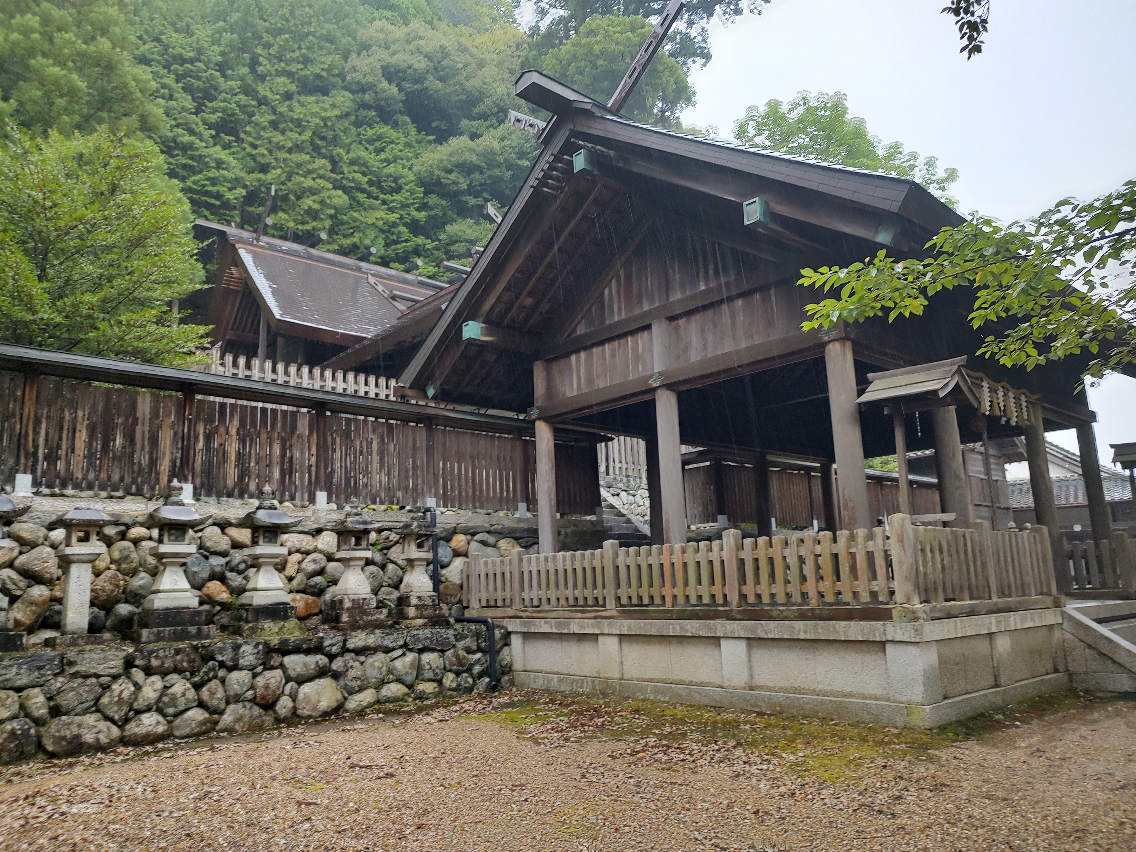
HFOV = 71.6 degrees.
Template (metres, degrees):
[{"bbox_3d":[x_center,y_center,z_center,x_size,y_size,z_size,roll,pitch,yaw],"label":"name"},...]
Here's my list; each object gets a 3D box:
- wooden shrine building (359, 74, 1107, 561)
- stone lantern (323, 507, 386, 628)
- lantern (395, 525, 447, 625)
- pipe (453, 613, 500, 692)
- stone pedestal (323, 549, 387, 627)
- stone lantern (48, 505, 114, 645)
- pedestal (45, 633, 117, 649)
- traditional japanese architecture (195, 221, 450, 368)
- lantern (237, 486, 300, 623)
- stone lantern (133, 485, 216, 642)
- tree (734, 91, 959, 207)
[{"bbox_3d":[5.603,-0.417,16.380,16.275,7.847,9.591,9,-16,-43],"label":"wooden shrine building"},{"bbox_3d":[-3.118,1.987,11.511,0.678,1.835,0.678,9,-16,-43],"label":"stone lantern"},{"bbox_3d":[-2.343,2.203,12.217,0.630,1.636,0.630,9,-16,-43],"label":"lantern"},{"bbox_3d":[-1.535,3.593,12.590,0.126,1.104,1.133,9,-16,-43],"label":"pipe"},{"bbox_3d":[-3.106,2.356,11.436,0.678,1.081,0.678,9,-16,-43],"label":"stone pedestal"},{"bbox_3d":[-5.600,1.722,9.022,0.601,1.564,0.601,9,-16,-43],"label":"stone lantern"},{"bbox_3d":[-5.535,2.432,8.919,0.620,0.165,0.601,9,-16,-43],"label":"pedestal"},{"bbox_3d":[-7.263,-1.873,30.311,13.562,8.816,8.525,9,-16,-43],"label":"traditional japanese architecture"},{"bbox_3d":[-4.067,1.692,10.608,0.717,1.827,0.717,9,-16,-43],"label":"lantern"},{"bbox_3d":[-4.903,1.642,9.797,0.814,2.000,0.814,9,-16,-43],"label":"stone lantern"},{"bbox_3d":[11.549,-3.549,31.130,10.172,17.922,10.172,9,-16,-43],"label":"tree"}]

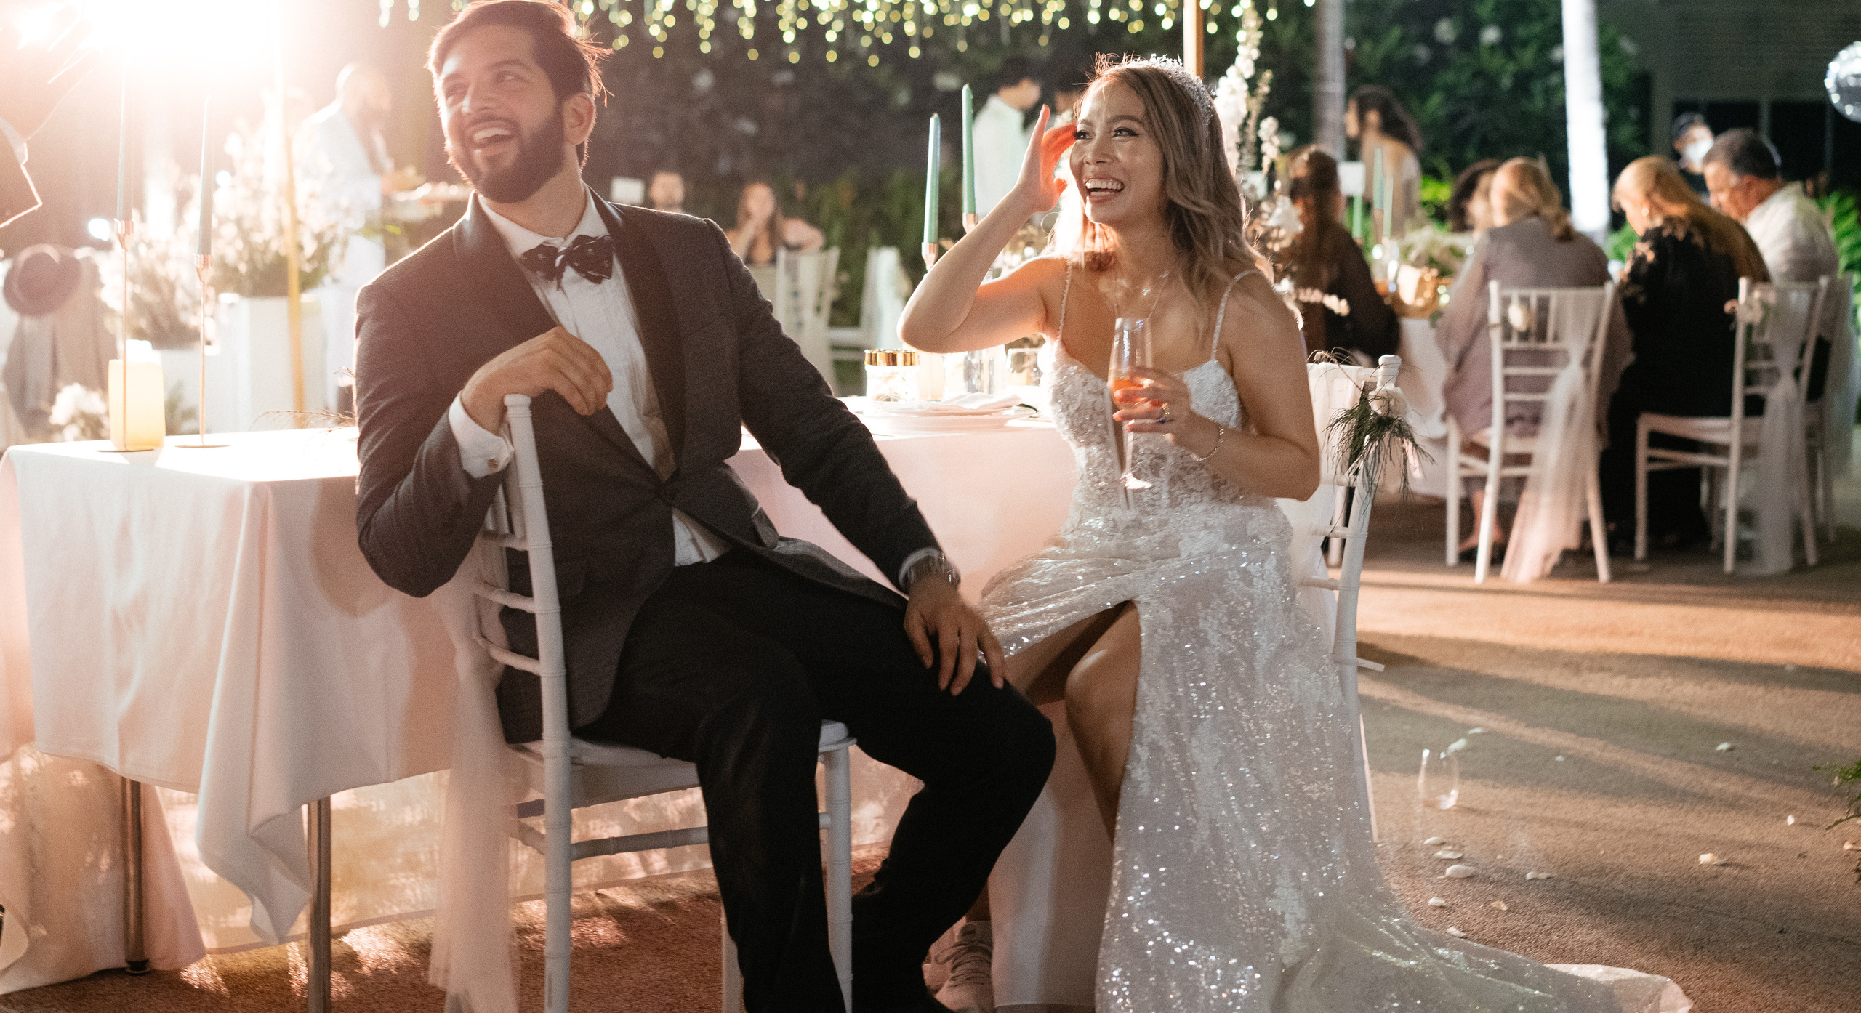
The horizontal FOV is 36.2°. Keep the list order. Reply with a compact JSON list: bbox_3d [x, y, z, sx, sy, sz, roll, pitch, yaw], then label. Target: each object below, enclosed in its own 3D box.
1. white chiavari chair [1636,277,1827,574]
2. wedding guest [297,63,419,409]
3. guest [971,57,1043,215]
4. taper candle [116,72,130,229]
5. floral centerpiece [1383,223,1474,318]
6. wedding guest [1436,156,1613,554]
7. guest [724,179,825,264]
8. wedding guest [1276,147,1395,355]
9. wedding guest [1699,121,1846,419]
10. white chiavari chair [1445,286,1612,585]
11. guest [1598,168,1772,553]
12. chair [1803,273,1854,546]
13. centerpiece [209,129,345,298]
[{"bbox_3d":[2.592,-0.279,9.232,0.420,0.920,0.476,-3,7,-30],"label":"white chiavari chair"},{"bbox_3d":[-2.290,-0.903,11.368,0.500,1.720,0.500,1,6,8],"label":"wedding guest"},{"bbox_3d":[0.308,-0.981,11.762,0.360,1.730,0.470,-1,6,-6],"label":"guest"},{"bbox_3d":[-1.163,-0.519,4.110,0.021,0.223,0.021,3,6,0],"label":"taper candle"},{"bbox_3d":[1.830,-0.859,10.387,0.360,0.345,0.360,0,6,0],"label":"floral centerpiece"},{"bbox_3d":[1.855,-0.452,8.889,0.530,1.280,0.720,-1,6,-12],"label":"wedding guest"},{"bbox_3d":[-0.941,-1.319,17.156,0.560,1.270,0.650,-1,6,-7],"label":"guest"},{"bbox_3d":[1.300,-0.524,9.467,0.500,1.360,0.780,2,6,22],"label":"wedding guest"},{"bbox_3d":[2.890,-0.611,10.011,0.820,1.420,0.540,3,7,27],"label":"wedding guest"},{"bbox_3d":[1.838,-0.246,8.742,0.415,0.905,0.440,-1,6,-5],"label":"white chiavari chair"},{"bbox_3d":[2.520,-0.490,9.380,0.520,1.310,0.720,-5,8,-38],"label":"guest"},{"bbox_3d":[2.922,-0.357,9.798,0.440,0.905,0.415,2,6,17],"label":"chair"},{"bbox_3d":[-2.057,-0.922,8.953,0.435,0.530,0.435,0,6,0],"label":"centerpiece"}]

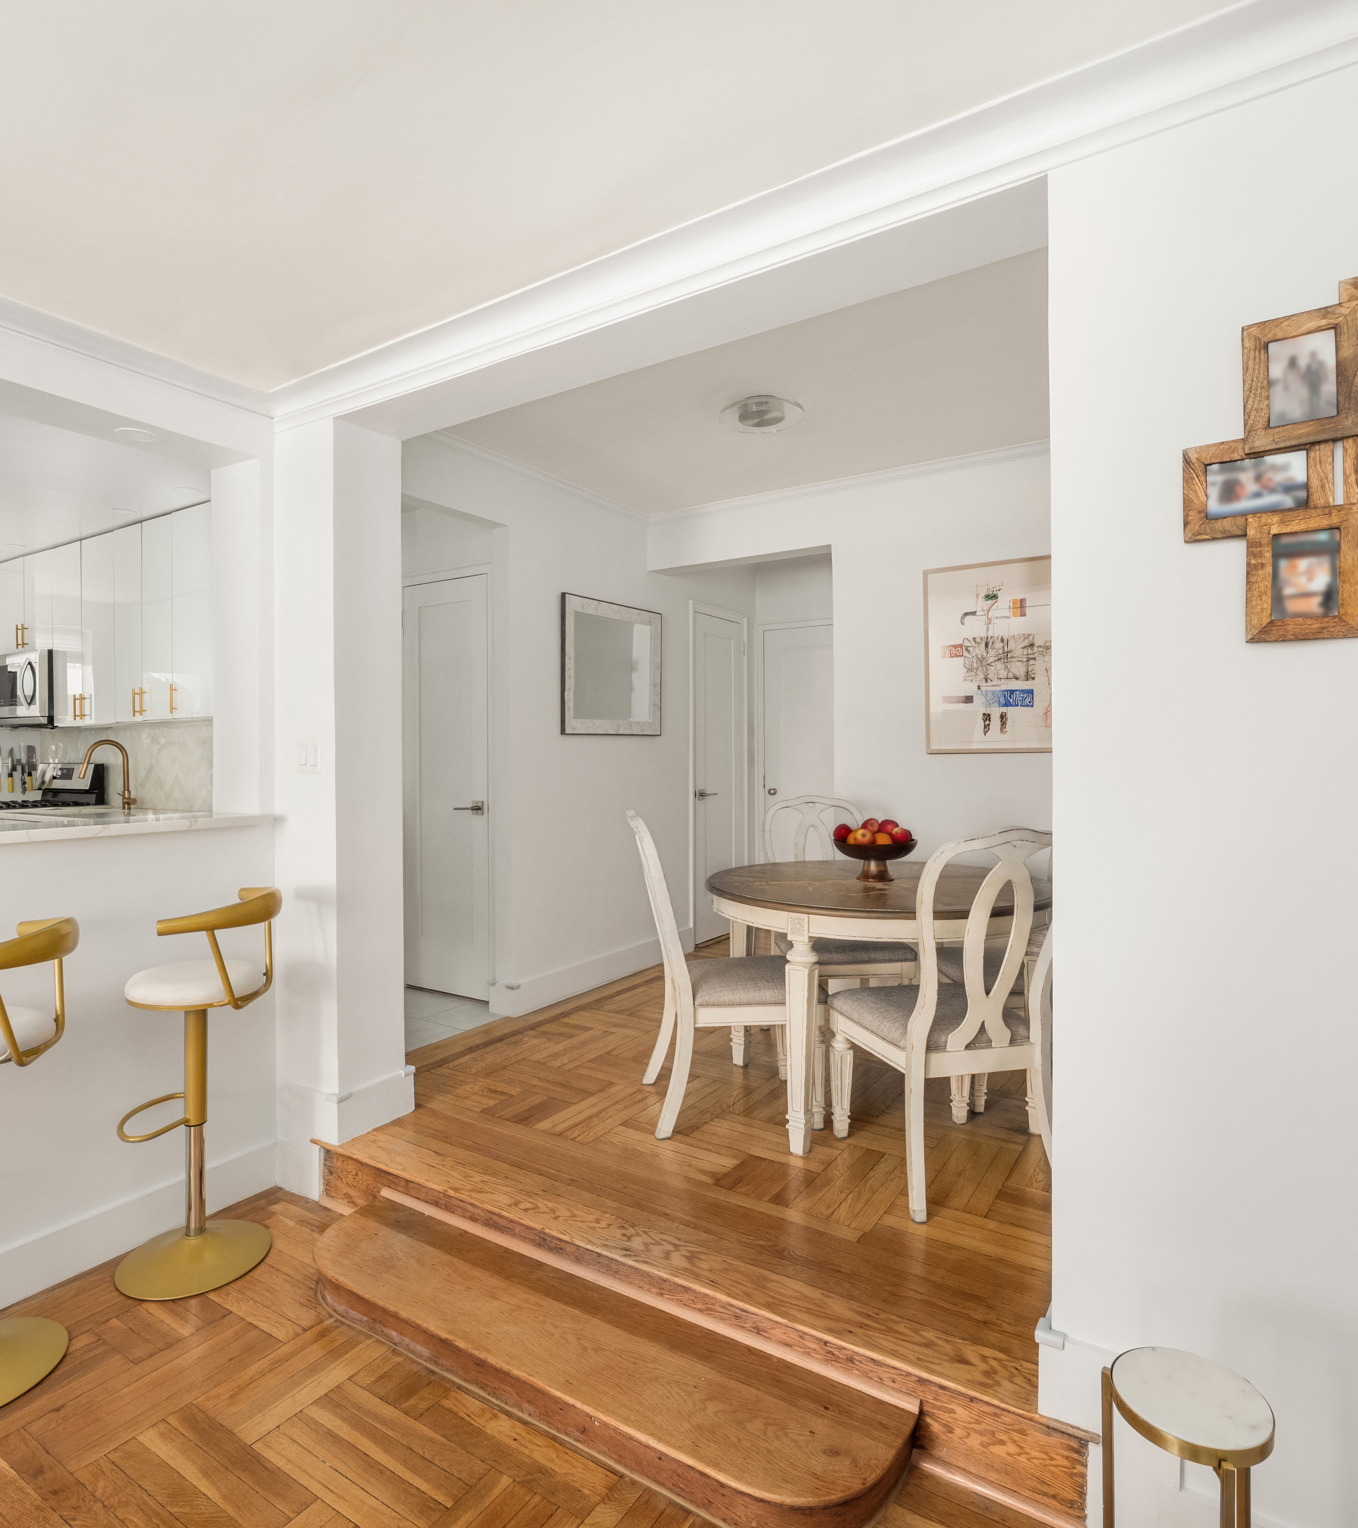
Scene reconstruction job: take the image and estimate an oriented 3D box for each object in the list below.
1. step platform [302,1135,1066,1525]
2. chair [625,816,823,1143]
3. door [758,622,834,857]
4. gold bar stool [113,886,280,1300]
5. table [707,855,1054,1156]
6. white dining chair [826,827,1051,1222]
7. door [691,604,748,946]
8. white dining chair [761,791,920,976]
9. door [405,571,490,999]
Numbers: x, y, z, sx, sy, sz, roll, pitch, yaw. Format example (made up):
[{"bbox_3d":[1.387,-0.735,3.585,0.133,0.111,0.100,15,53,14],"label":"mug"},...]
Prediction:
[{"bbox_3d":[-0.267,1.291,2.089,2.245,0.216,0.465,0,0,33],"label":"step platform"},{"bbox_3d":[0.145,0.665,3.063,0.630,1.015,0.490,0,0,-7],"label":"chair"},{"bbox_3d":[0.925,0.119,5.904,0.760,2.050,0.050,0,0,33],"label":"door"},{"bbox_3d":[-1.346,0.878,2.518,0.440,1.050,0.550,0,0,-7],"label":"gold bar stool"},{"bbox_3d":[0.678,0.792,3.135,1.190,0.760,1.360,0,0,-8],"label":"table"},{"bbox_3d":[0.784,0.682,2.608,0.510,1.030,0.650,0,0,-11],"label":"white dining chair"},{"bbox_3d":[0.244,0.090,5.756,0.050,2.060,0.590,0,0,33],"label":"door"},{"bbox_3d":[0.652,0.675,3.796,0.500,1.030,0.640,0,0,-12],"label":"white dining chair"},{"bbox_3d":[-1.206,0.124,4.647,0.620,2.145,0.045,0,0,33],"label":"door"}]

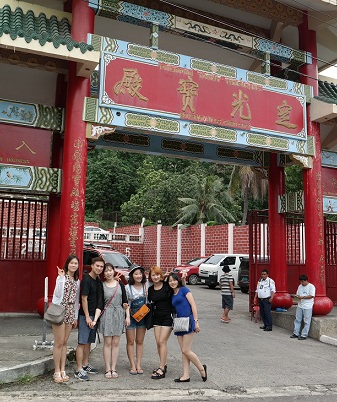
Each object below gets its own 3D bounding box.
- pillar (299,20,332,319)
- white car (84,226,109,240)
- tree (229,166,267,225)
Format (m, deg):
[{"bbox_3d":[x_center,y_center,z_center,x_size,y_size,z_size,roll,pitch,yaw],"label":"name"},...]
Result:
[{"bbox_3d":[4.151,-1.340,11.681,0.860,9.000,0.860,4,-9,-22],"label":"pillar"},{"bbox_3d":[-7.900,3.269,39.700,4.350,1.470,1.700,7,-9,-42],"label":"white car"},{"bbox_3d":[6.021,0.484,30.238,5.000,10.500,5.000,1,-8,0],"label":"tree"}]

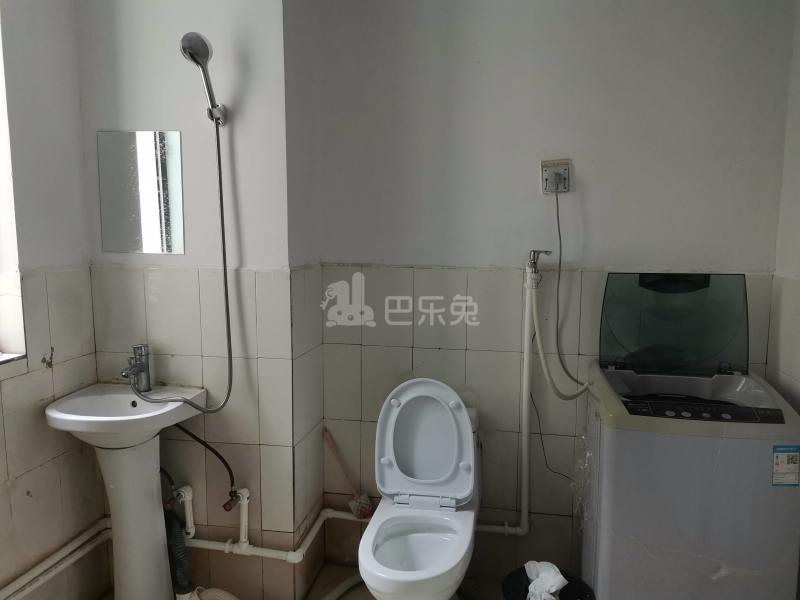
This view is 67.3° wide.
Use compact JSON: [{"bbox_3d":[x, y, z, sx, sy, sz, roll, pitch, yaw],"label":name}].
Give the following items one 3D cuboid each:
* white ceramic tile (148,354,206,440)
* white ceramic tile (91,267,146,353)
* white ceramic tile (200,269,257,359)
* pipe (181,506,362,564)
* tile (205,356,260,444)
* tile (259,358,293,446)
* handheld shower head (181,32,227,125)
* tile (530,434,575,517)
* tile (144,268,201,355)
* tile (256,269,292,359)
[{"bbox_3d":[-0.765,0.335,2.069,0.200,0.300,0.010,2,7,10],"label":"white ceramic tile"},{"bbox_3d":[-0.963,0.032,2.066,0.200,0.301,0.010,2,8,10],"label":"white ceramic tile"},{"bbox_3d":[-0.566,0.044,2.000,0.200,0.298,0.010,2,7,10],"label":"white ceramic tile"},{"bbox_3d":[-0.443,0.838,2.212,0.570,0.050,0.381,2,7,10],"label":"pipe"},{"bbox_3d":[-0.568,0.341,2.034,0.200,0.300,0.010,2,7,10],"label":"tile"},{"bbox_3d":[-0.415,0.349,2.016,0.119,0.300,0.010,2,7,10],"label":"tile"},{"bbox_3d":[-0.580,-0.662,1.806,0.100,0.265,0.080,2,34,10],"label":"handheld shower head"},{"bbox_3d":[0.538,0.640,2.215,0.200,0.301,0.010,2,8,10],"label":"tile"},{"bbox_3d":[-0.763,0.038,2.035,0.200,0.298,0.010,2,7,10],"label":"tile"},{"bbox_3d":[-0.411,0.048,1.969,0.119,0.301,0.010,2,8,10],"label":"tile"}]

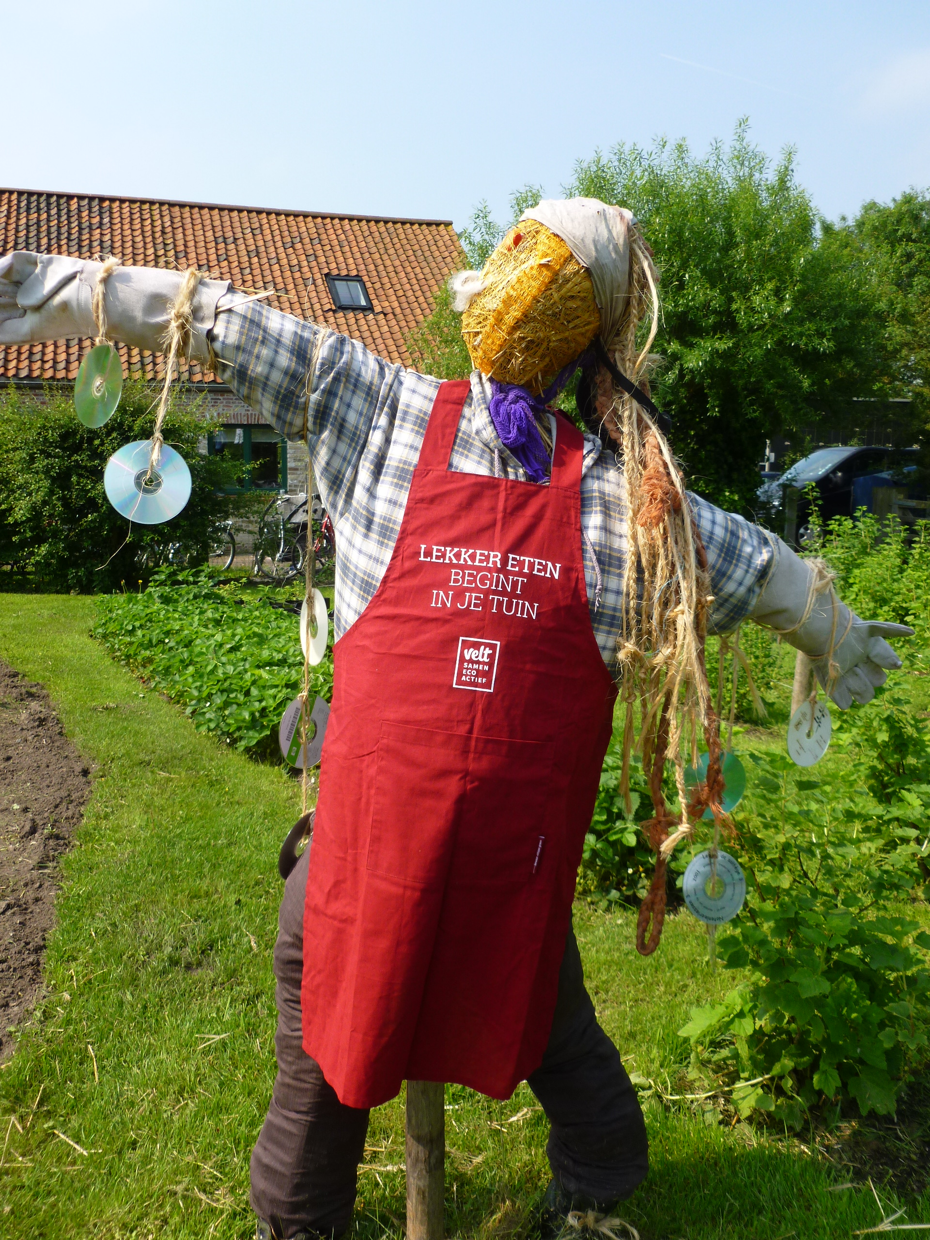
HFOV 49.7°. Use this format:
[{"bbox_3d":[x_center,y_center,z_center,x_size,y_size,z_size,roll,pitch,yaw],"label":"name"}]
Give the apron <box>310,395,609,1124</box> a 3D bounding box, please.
[{"bbox_3d":[-0.003,0.180,1.585,0.460,1.080,0.280,4,9,-11],"label":"apron"}]

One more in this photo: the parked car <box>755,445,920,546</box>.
[{"bbox_3d":[6.500,-1.870,15.600,4.300,1.620,1.780,0,9,-5],"label":"parked car"}]

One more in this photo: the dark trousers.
[{"bbox_3d":[-0.025,0.645,1.710,0.660,0.870,0.300,-1,10,-10],"label":"dark trousers"}]

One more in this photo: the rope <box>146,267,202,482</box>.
[{"bbox_3d":[-0.412,-0.350,1.425,0.080,0.300,0.110,-1,10,-12],"label":"rope"}]

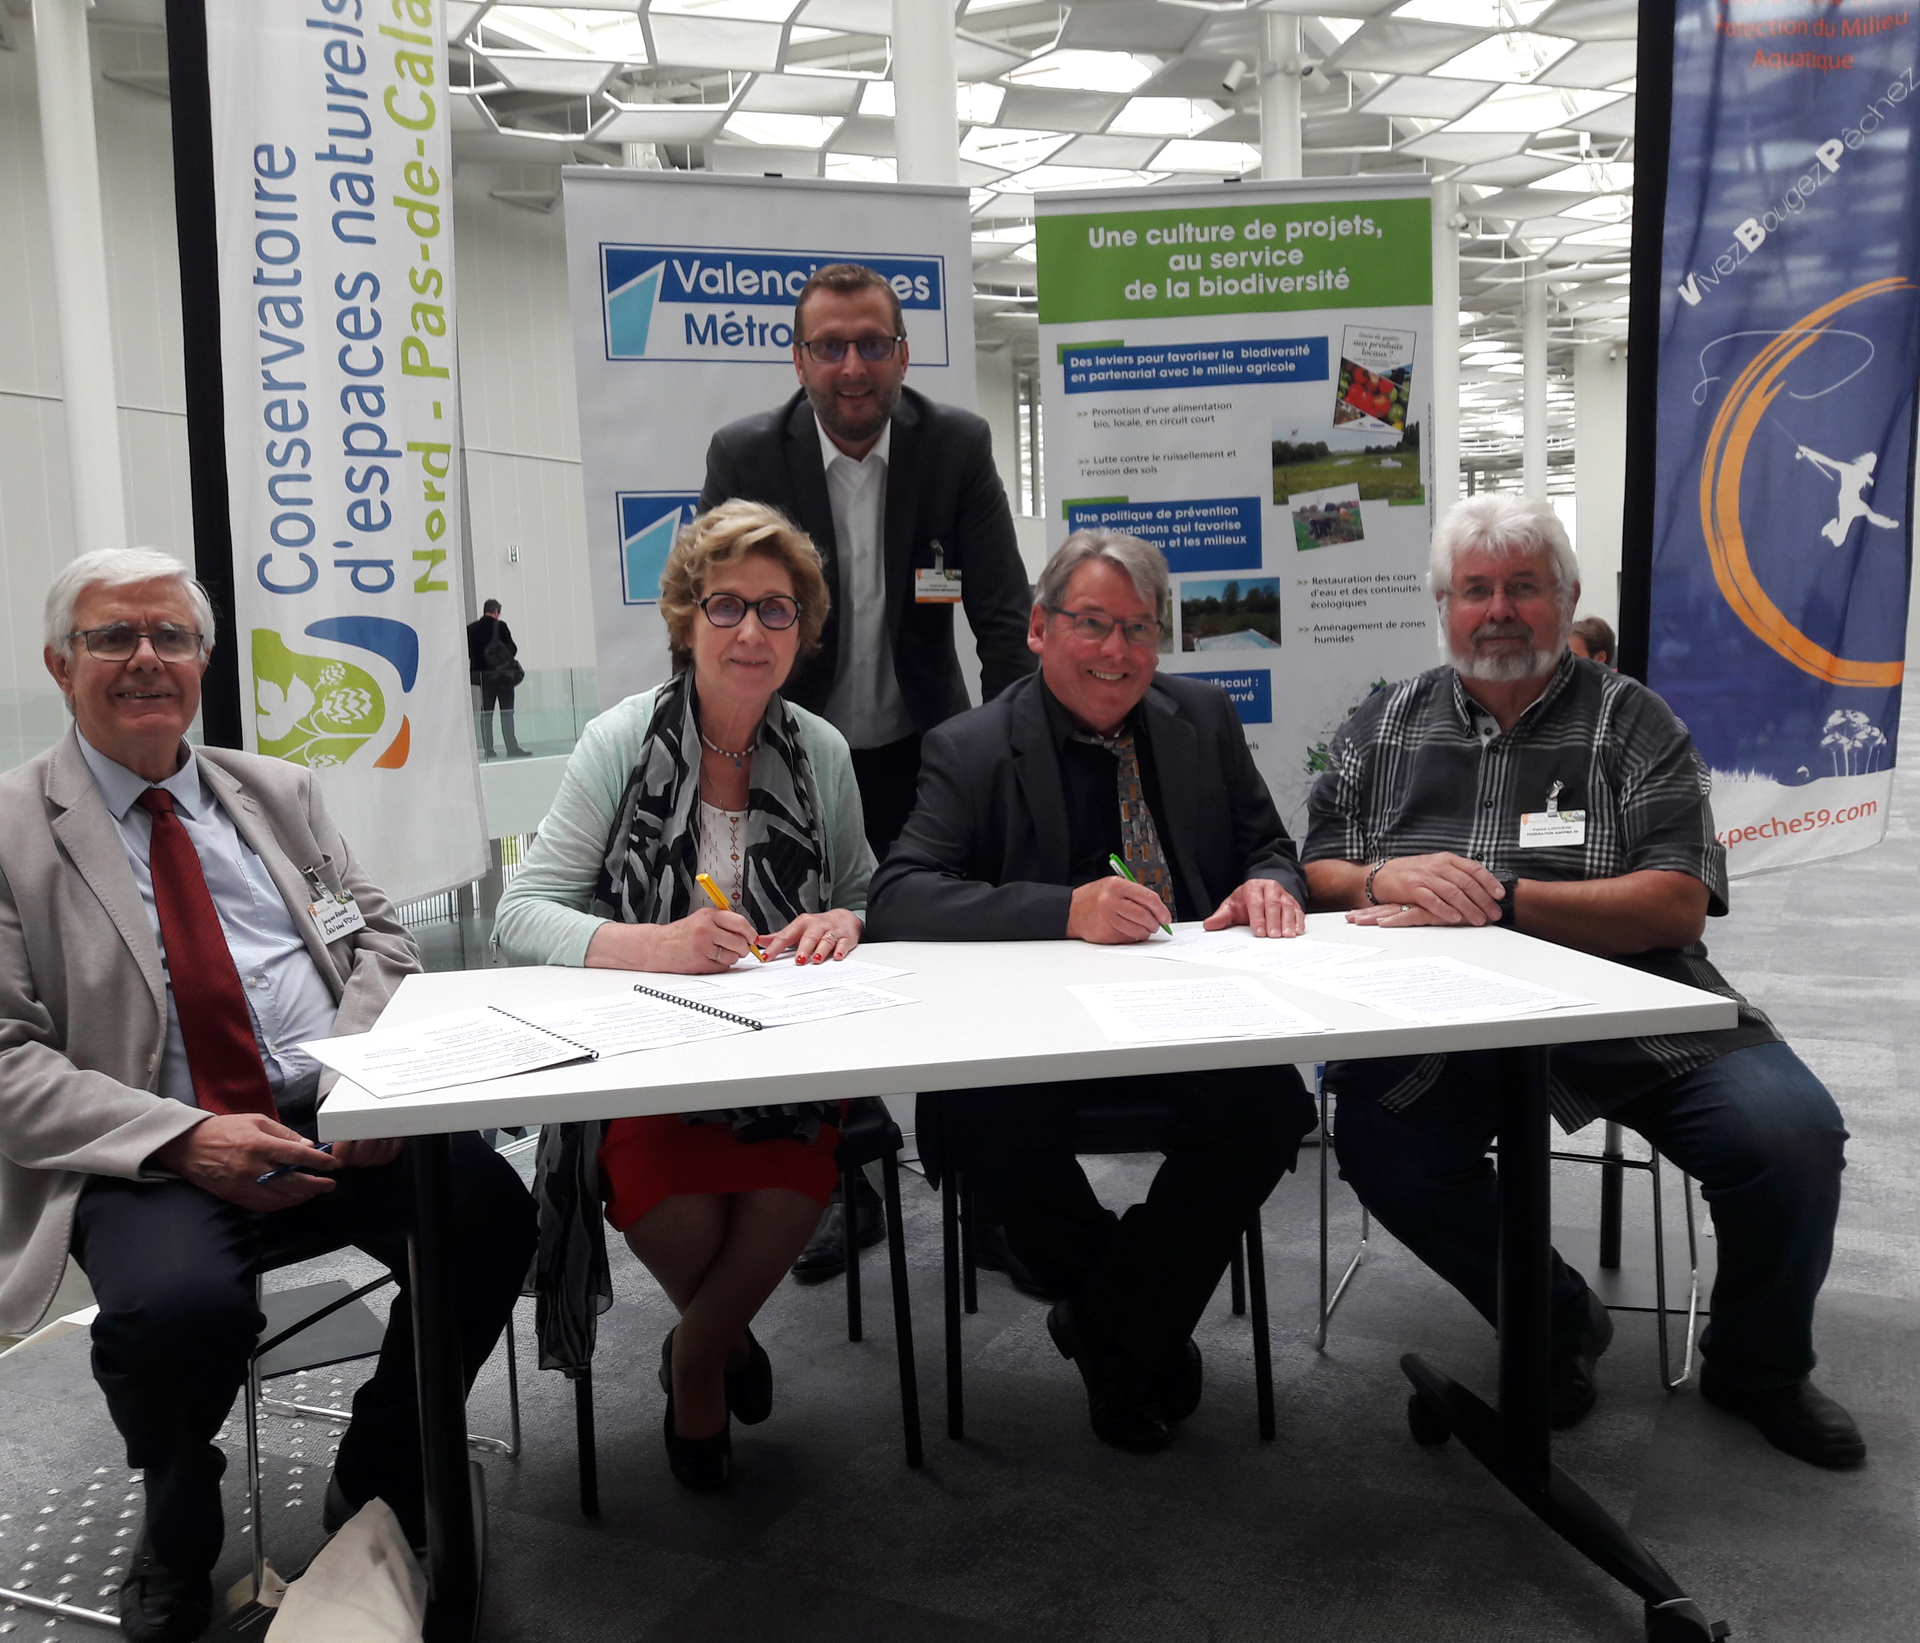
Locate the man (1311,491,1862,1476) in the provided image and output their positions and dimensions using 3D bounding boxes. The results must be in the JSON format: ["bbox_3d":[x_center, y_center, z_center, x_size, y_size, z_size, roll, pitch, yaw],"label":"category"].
[{"bbox_3d":[0.847,0.186,2.604,0.720,1.320,0.780,-1,6,14],"label":"man"}]

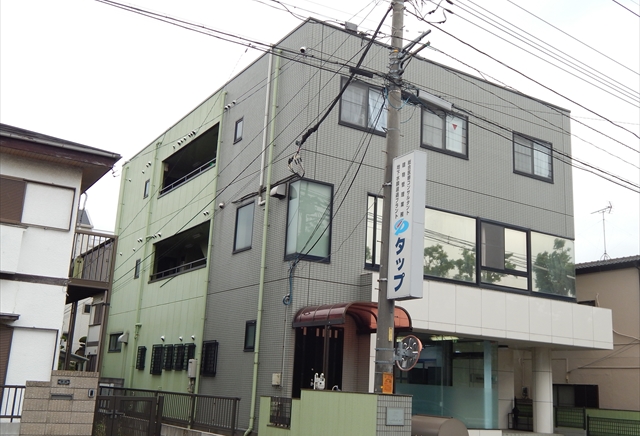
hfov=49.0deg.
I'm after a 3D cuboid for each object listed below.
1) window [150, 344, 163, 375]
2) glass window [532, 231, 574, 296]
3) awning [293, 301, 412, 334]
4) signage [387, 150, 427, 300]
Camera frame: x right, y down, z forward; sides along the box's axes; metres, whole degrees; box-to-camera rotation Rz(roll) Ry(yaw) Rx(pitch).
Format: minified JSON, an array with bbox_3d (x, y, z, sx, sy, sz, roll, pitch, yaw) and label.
[{"bbox_3d":[-5.442,4.700,23.356,0.160,0.938,0.691,11,-16,-30],"label":"window"},{"bbox_3d":[7.071,1.476,21.381,1.966,1.900,0.100,11,-16,-30],"label":"glass window"},{"bbox_3d":[0.733,2.253,15.942,1.820,0.560,2.130,11,-16,-30],"label":"awning"},{"bbox_3d":[1.592,0.147,12.776,0.269,2.645,0.712,10,-15,-26],"label":"signage"}]

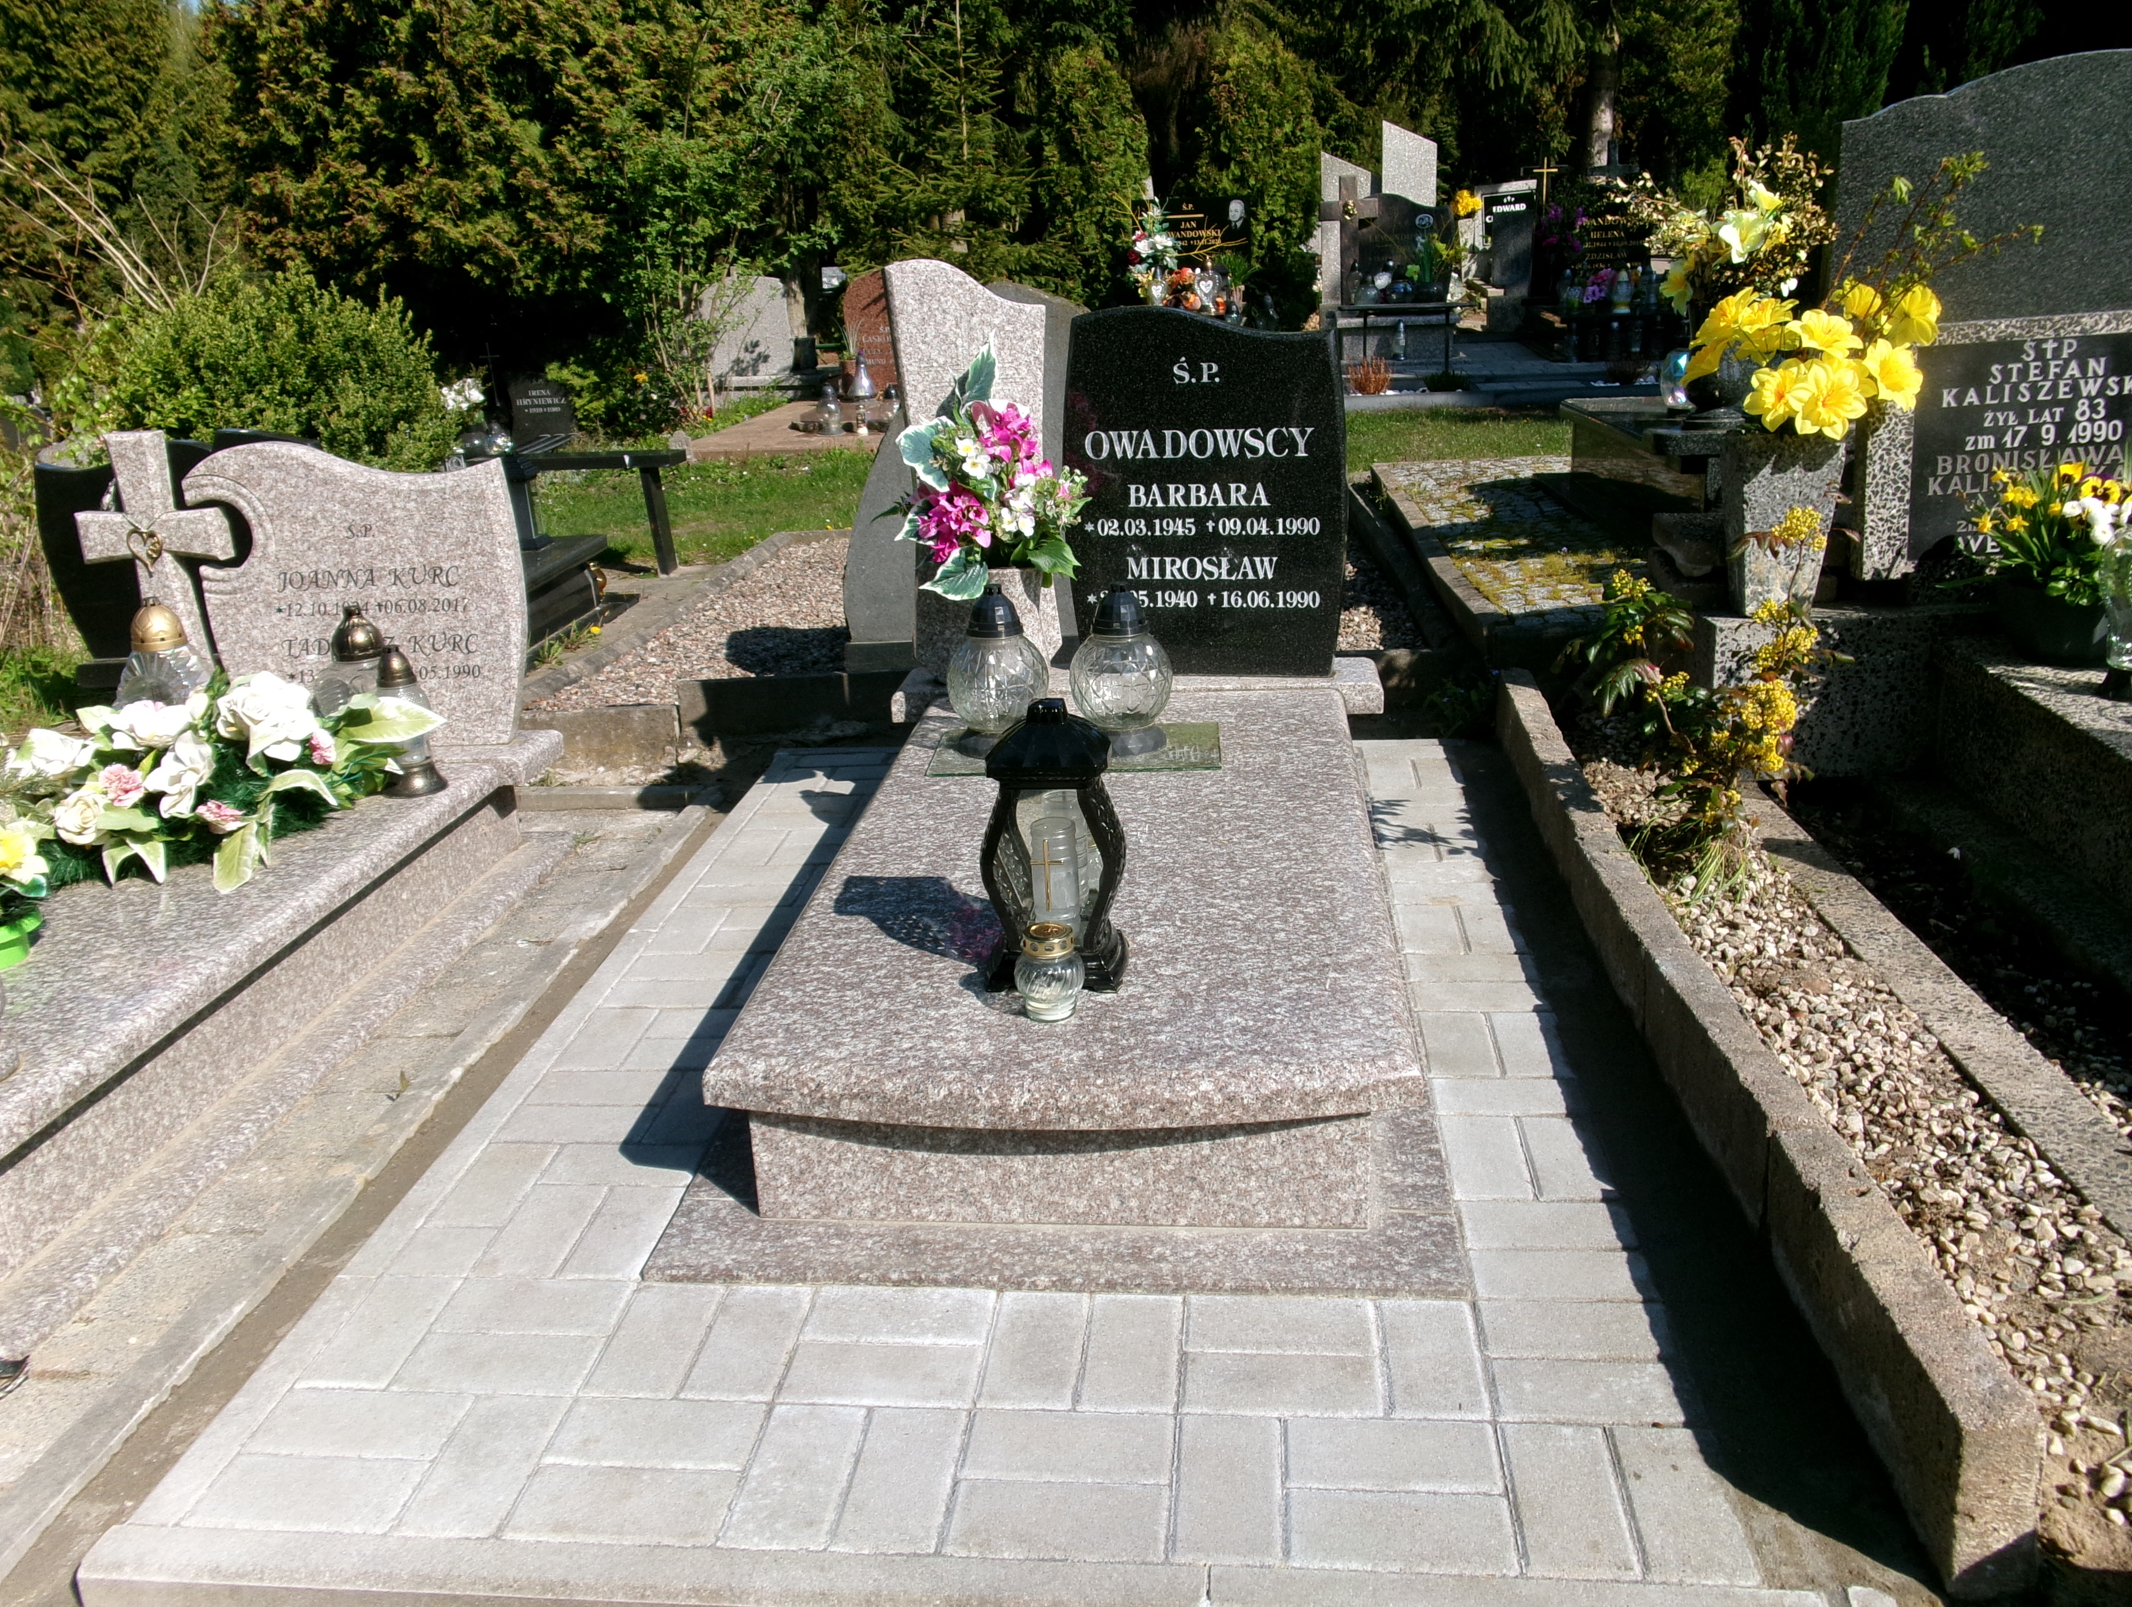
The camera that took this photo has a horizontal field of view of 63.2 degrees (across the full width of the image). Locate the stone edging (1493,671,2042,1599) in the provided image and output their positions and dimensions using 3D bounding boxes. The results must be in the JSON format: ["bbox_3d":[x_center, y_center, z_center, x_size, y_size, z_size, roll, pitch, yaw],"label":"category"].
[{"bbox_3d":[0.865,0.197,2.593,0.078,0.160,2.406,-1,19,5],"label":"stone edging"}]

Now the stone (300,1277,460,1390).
[{"bbox_3d":[-0.757,0.614,1.932,0.100,0.060,0.200,-1,19,6],"label":"stone"}]

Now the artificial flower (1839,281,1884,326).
[{"bbox_3d":[1.346,-0.848,2.930,0.075,0.080,0.065,6,21,23],"label":"artificial flower"}]

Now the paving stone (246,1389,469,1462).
[{"bbox_3d":[-0.717,0.662,1.782,0.200,0.060,0.099,-1,19,6],"label":"paving stone"}]

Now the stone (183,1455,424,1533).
[{"bbox_3d":[-0.715,0.681,1.653,0.200,0.060,0.100,-1,19,6],"label":"stone"}]

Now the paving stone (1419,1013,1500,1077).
[{"bbox_3d":[0.554,0.368,2.449,0.100,0.060,0.199,-1,19,6],"label":"paving stone"}]

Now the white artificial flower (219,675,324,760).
[{"bbox_3d":[-1.332,-0.144,2.895,0.170,0.145,0.120,-11,21,-24],"label":"white artificial flower"}]

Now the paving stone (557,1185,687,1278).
[{"bbox_3d":[-0.518,0.532,2.057,0.100,0.060,0.200,-1,19,6],"label":"paving stone"}]

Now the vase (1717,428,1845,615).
[{"bbox_3d":[1.259,-0.496,3.058,0.165,0.300,0.145,-3,18,2],"label":"vase"}]

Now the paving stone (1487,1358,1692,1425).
[{"bbox_3d":[0.531,0.619,1.745,0.200,0.060,0.100,-1,19,6],"label":"paving stone"}]

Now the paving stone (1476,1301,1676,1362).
[{"bbox_3d":[0.534,0.575,1.813,0.200,0.055,0.100,-1,19,6],"label":"paving stone"}]

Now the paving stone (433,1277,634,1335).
[{"bbox_3d":[-0.583,0.583,1.921,0.200,0.060,0.100,-1,19,6],"label":"paving stone"}]

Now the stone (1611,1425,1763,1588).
[{"bbox_3d":[0.564,0.668,1.599,0.100,0.060,0.200,-1,19,6],"label":"stone"}]

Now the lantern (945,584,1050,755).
[{"bbox_3d":[-0.121,-0.234,2.989,0.179,0.290,0.179,-1,19,6],"label":"lantern"}]

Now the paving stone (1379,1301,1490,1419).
[{"bbox_3d":[0.372,0.589,1.768,0.100,0.060,0.200,-1,19,6],"label":"paving stone"}]

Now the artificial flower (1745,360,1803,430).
[{"bbox_3d":[1.206,-0.693,2.934,0.120,0.120,0.070,5,20,21],"label":"artificial flower"}]

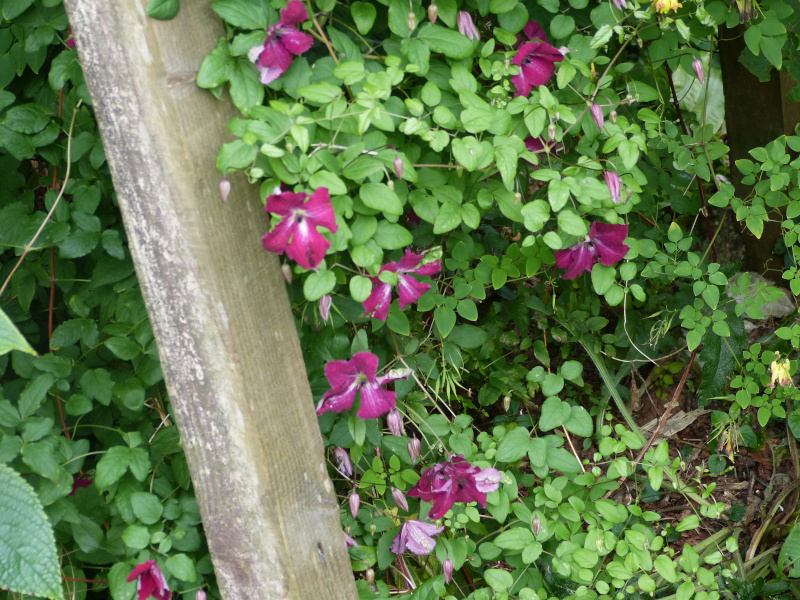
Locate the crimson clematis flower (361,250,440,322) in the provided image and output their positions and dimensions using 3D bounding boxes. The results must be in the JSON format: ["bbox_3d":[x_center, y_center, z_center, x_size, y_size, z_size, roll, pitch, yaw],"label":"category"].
[{"bbox_3d":[0.001,-0.013,2.100,0.072,0.064,0.030,-1,9,-3],"label":"crimson clematis flower"}]

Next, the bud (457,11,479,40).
[{"bbox_3d":[0.062,-0.249,2.080,0.017,0.029,0.017,-26,15,9],"label":"bud"}]

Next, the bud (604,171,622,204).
[{"bbox_3d":[0.209,-0.110,2.240,0.013,0.032,0.013,-11,20,4],"label":"bud"}]

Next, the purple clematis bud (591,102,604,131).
[{"bbox_3d":[0.193,-0.180,2.240,0.011,0.029,0.011,-11,20,4],"label":"purple clematis bud"}]

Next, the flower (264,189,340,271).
[{"bbox_3d":[-0.091,-0.066,2.100,0.071,0.077,0.032,0,3,0],"label":"flower"}]

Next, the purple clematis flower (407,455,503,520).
[{"bbox_3d":[0.051,0.174,2.130,0.086,0.058,0.040,-2,14,-5],"label":"purple clematis flower"}]

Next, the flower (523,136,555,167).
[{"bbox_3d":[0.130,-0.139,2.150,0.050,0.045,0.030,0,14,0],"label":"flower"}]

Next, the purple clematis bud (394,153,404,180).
[{"bbox_3d":[-0.001,-0.125,2.160,0.009,0.024,0.009,-4,20,2],"label":"purple clematis bud"}]

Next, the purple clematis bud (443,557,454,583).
[{"bbox_3d":[0.048,0.265,2.240,0.011,0.025,0.011,0,20,0],"label":"purple clematis bud"}]

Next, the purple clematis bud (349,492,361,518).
[{"bbox_3d":[-0.044,0.198,2.200,0.010,0.025,0.010,-1,20,0],"label":"purple clematis bud"}]

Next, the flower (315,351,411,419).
[{"bbox_3d":[-0.034,0.078,2.100,0.086,0.062,0.035,1,9,3],"label":"flower"}]

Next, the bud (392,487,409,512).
[{"bbox_3d":[0.001,0.185,2.120,0.012,0.027,0.012,-30,15,10],"label":"bud"}]

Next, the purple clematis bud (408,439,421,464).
[{"bbox_3d":[0.013,0.140,2.120,0.012,0.024,0.012,0,20,0],"label":"purple clematis bud"}]

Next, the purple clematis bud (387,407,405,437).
[{"bbox_3d":[-0.004,0.118,2.220,0.015,0.028,0.015,-6,20,2],"label":"purple clematis bud"}]

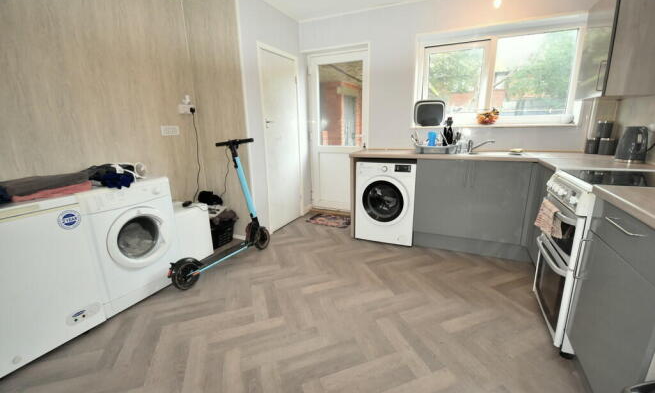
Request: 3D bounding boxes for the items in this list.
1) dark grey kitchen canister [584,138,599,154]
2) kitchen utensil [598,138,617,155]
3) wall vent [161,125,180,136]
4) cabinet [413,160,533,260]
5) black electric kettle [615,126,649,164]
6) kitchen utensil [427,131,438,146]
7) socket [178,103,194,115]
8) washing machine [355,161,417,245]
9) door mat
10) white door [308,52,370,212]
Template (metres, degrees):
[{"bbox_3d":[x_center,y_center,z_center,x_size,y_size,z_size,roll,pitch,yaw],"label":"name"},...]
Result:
[{"bbox_3d":[2.406,-0.451,2.461,0.095,0.138,0.095,6,16,25],"label":"dark grey kitchen canister"},{"bbox_3d":[2.563,-0.448,2.485,0.108,0.143,0.108,6,16,24],"label":"kitchen utensil"},{"bbox_3d":[-1.515,-0.637,2.647,0.020,0.093,0.190,6,16,25],"label":"wall vent"},{"bbox_3d":[1.394,0.069,2.767,0.910,0.873,0.580,6,16,24],"label":"cabinet"},{"bbox_3d":[2.125,-0.357,1.888,0.155,0.243,0.195,-3,14,-7],"label":"black electric kettle"},{"bbox_3d":[1.108,-0.598,2.881,0.095,0.165,0.090,6,16,24],"label":"kitchen utensil"},{"bbox_3d":[-1.419,-0.875,2.756,0.040,0.092,0.165,6,16,24],"label":"socket"},{"bbox_3d":[0.701,0.019,3.037,0.605,0.845,0.550,6,16,26],"label":"washing machine"},{"bbox_3d":[0.072,0.315,3.622,0.640,0.012,0.390,6,16,26],"label":"door mat"},{"bbox_3d":[0.138,-0.791,3.642,0.790,2.060,0.070,6,16,26],"label":"white door"}]

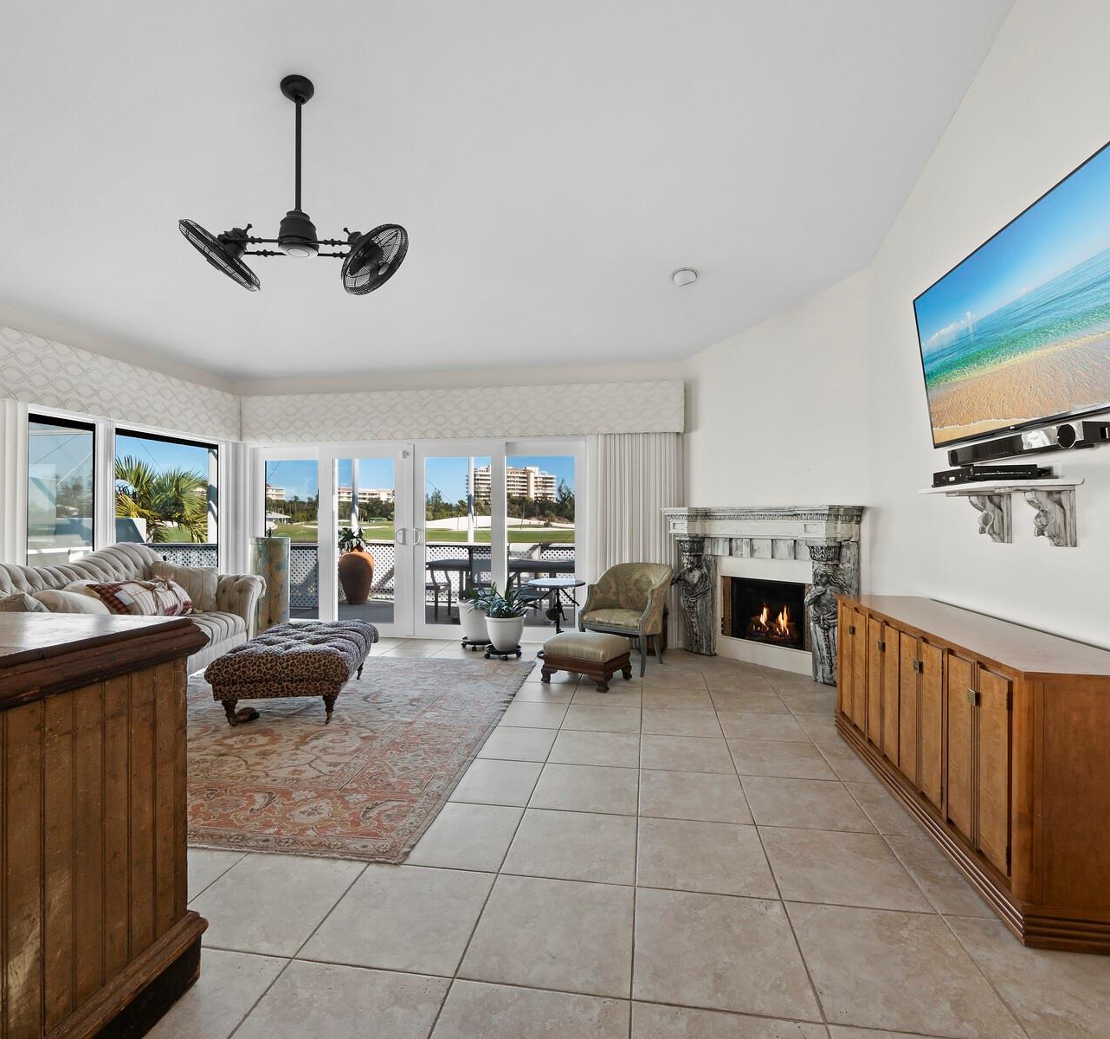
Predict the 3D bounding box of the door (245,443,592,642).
[{"bbox_3d":[-1.508,0.209,5.858,3.610,2.040,0.120,0,0,10],"label":"door"}]

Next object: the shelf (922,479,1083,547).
[{"bbox_3d":[1.809,-0.021,2.321,0.250,0.250,0.630,0,0,10],"label":"shelf"}]

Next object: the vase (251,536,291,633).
[{"bbox_3d":[-2.968,0.715,5.845,0.375,1.040,0.375,0,0,10],"label":"vase"}]

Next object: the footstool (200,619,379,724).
[{"bbox_3d":[-1.690,1.000,3.820,0.820,0.445,1.120,0,0,-8],"label":"footstool"}]

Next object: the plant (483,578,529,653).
[{"bbox_3d":[-0.444,0.878,5.050,0.420,0.700,0.420,0,0,0],"label":"plant"}]

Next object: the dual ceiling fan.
[{"bbox_3d":[-1.260,-1.600,2.720,1.100,1.040,0.460,0,0,-3],"label":"dual ceiling fan"}]

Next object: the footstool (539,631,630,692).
[{"bbox_3d":[0.250,1.054,4.250,0.540,0.325,0.420,0,0,31],"label":"footstool"}]

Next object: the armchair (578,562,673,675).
[{"bbox_3d":[0.615,0.801,4.720,0.620,0.830,0.620,0,0,35],"label":"armchair"}]

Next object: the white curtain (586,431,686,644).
[{"bbox_3d":[0.770,0.193,5.356,0.910,2.050,0.130,0,0,10],"label":"white curtain"}]

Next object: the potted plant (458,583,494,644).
[{"bbox_3d":[-0.746,0.912,5.400,0.380,0.600,0.380,0,0,0],"label":"potted plant"}]

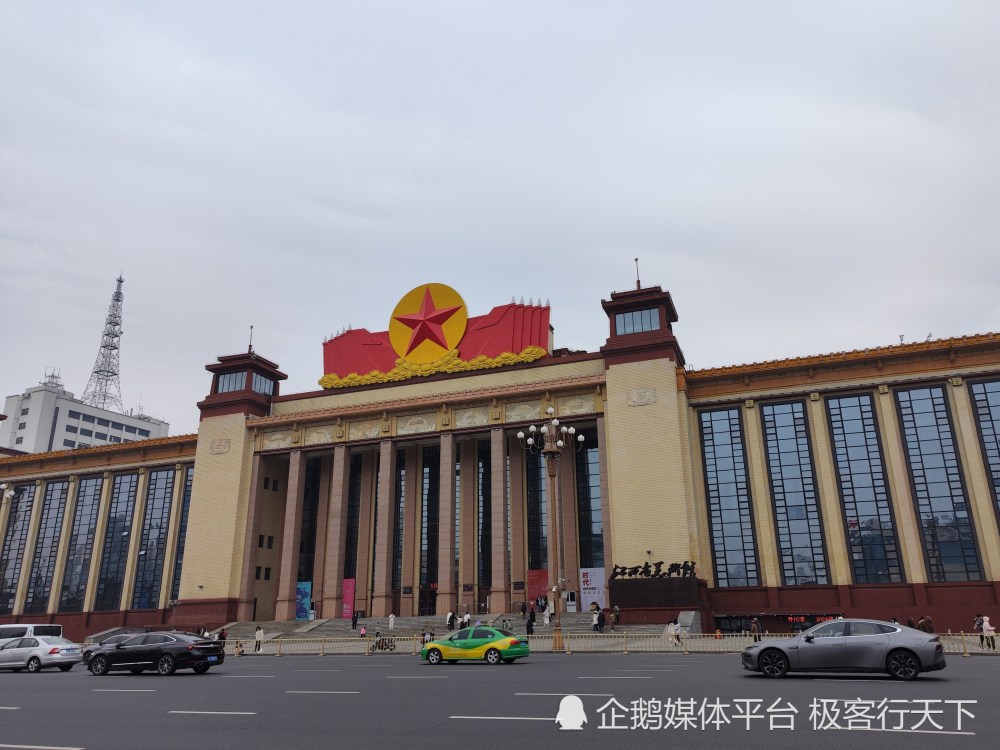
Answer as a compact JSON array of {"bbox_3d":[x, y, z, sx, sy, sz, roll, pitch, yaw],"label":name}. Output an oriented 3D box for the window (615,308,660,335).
[{"bbox_3d":[14.740,-5.608,73.930,4.619,2.472,0.250,-8,-20,19],"label":"window"}]

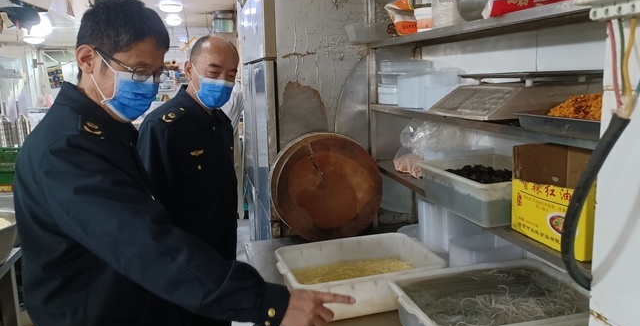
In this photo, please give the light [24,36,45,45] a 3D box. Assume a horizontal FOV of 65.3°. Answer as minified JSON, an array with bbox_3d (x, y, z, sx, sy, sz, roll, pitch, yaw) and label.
[{"bbox_3d":[-5.042,-2.151,8.800,0.390,0.110,0.390,-7,11,-28],"label":"light"}]

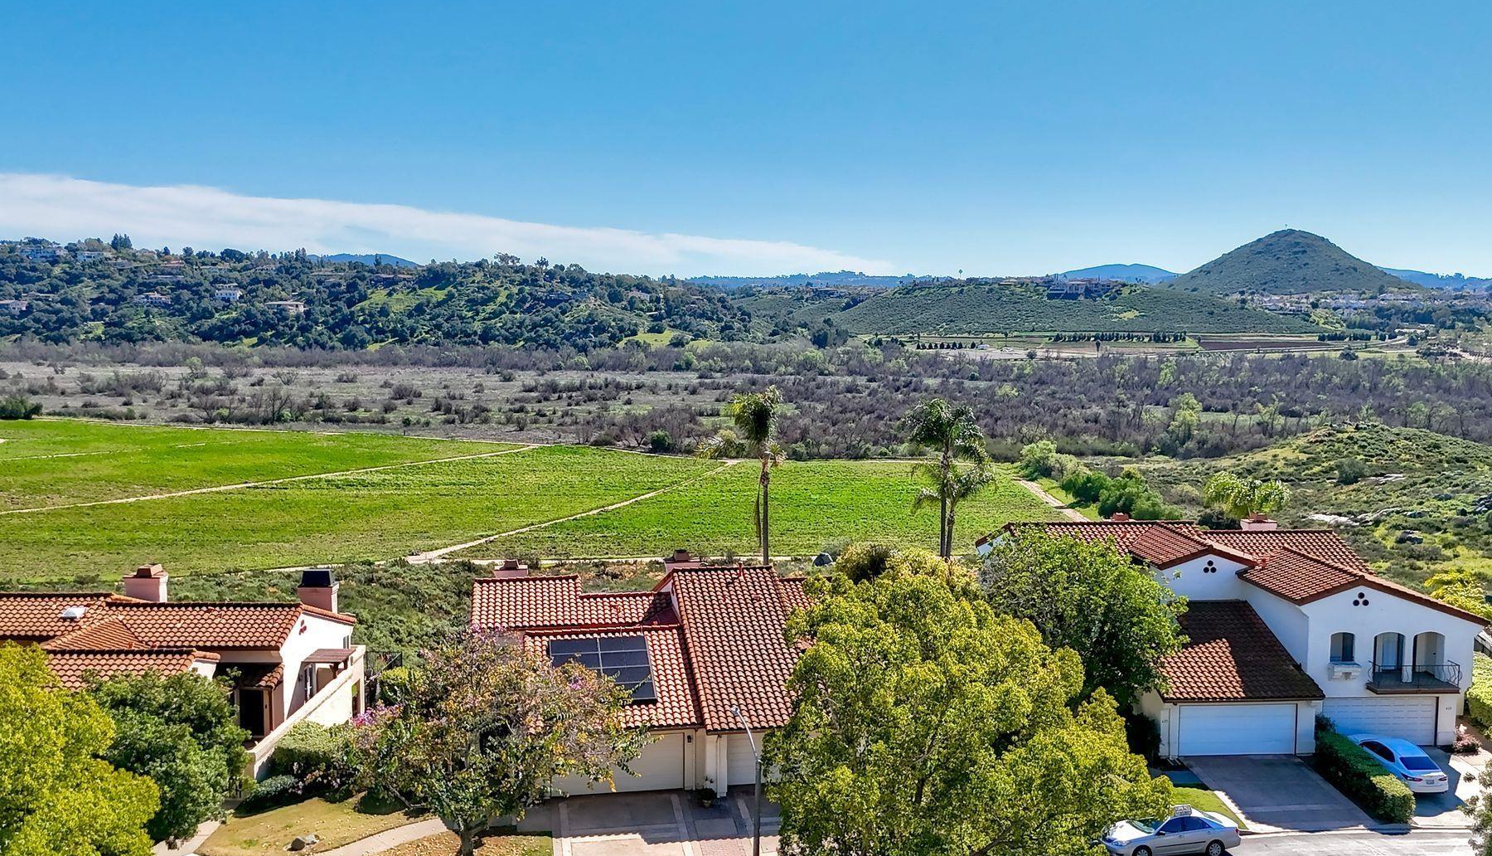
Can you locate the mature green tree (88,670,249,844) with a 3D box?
[{"bbox_3d":[-19.427,11.220,36.462,4.900,6.200,4.900,0,7,0],"label":"mature green tree"}]

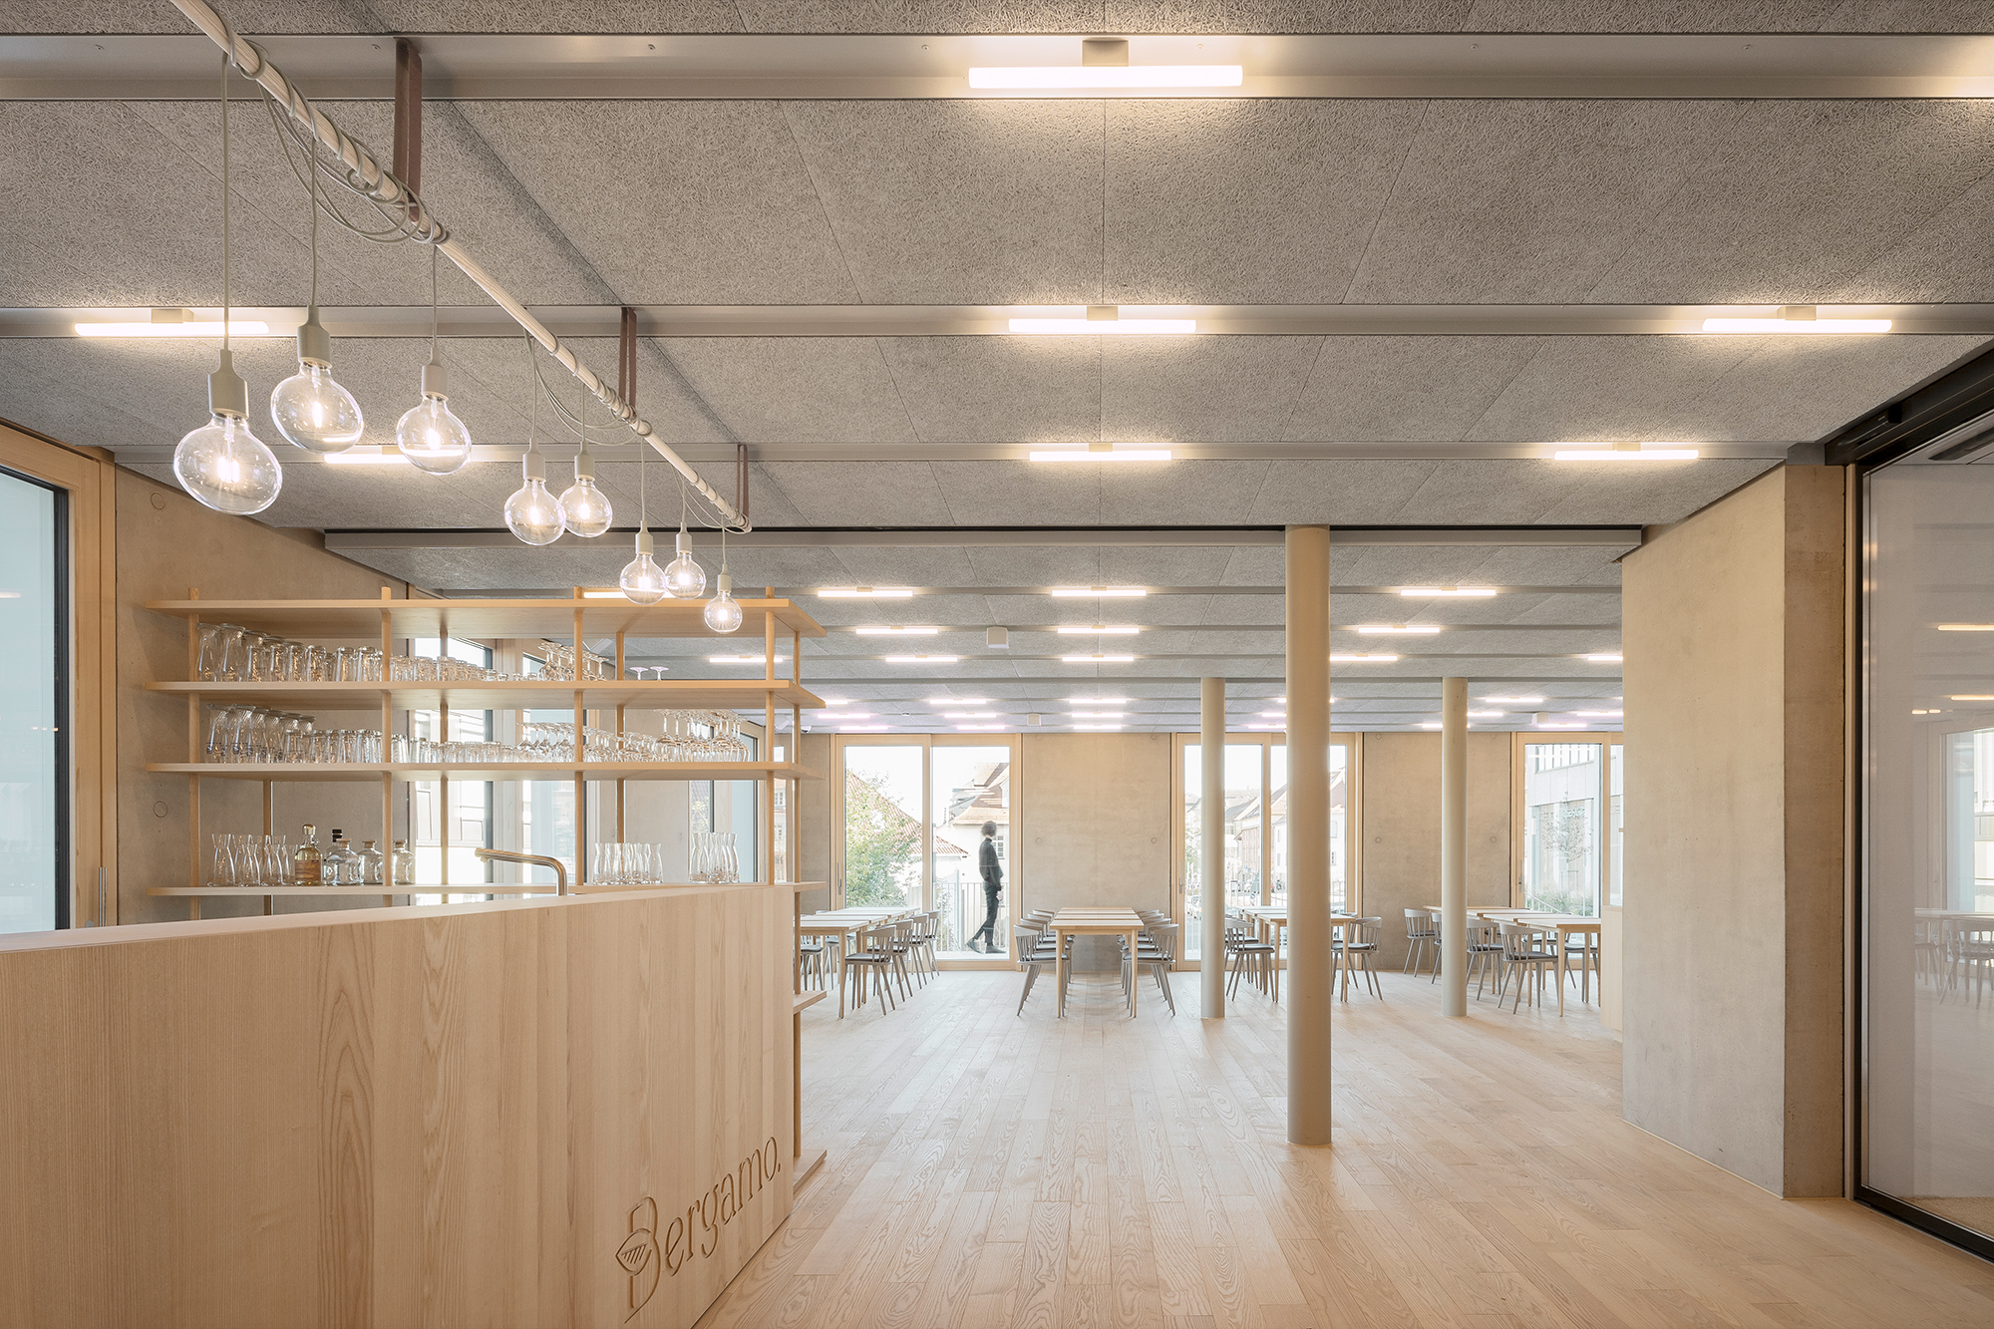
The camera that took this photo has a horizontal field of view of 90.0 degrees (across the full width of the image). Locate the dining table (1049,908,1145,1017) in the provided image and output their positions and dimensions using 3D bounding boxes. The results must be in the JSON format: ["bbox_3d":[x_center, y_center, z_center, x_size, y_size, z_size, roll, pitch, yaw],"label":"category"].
[{"bbox_3d":[0.957,2.779,9.520,0.760,0.740,3.050,-1,-11,5],"label":"dining table"}]

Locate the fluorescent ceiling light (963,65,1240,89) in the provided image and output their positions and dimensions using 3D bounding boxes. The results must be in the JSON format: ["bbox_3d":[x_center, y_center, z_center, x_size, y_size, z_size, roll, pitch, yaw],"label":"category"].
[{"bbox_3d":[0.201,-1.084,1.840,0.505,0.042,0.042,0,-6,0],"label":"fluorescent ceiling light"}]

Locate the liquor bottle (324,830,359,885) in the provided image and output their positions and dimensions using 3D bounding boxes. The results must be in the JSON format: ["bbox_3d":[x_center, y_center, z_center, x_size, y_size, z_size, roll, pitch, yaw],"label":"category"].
[{"bbox_3d":[-2.539,0.749,3.850,0.092,0.213,0.092,0,-11,2],"label":"liquor bottle"}]

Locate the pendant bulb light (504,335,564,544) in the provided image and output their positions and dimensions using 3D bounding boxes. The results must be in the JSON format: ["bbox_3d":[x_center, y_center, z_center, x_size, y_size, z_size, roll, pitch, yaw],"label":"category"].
[{"bbox_3d":[-1.019,-0.498,2.200,0.125,0.465,0.125,0,0,0],"label":"pendant bulb light"}]

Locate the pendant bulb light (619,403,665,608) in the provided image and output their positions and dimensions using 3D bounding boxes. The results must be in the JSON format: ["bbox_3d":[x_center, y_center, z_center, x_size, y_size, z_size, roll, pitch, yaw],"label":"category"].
[{"bbox_3d":[-0.983,-0.448,2.770,0.125,0.550,0.125,0,0,0],"label":"pendant bulb light"}]

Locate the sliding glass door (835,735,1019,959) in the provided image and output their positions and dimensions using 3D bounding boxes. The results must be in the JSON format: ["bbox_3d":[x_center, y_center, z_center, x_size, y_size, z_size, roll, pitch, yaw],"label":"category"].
[{"bbox_3d":[-0.814,2.147,11.450,2.130,2.630,0.130,0,0,0],"label":"sliding glass door"}]

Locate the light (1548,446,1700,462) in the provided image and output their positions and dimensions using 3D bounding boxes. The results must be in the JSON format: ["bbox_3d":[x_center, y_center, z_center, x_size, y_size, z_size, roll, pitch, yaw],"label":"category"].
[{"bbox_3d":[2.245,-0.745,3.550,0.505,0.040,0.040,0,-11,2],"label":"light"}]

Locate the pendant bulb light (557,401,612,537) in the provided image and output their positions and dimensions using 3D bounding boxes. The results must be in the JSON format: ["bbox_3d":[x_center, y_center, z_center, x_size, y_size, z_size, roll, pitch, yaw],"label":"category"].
[{"bbox_3d":[-1.023,-0.487,2.480,0.122,0.335,0.122,0,-6,0],"label":"pendant bulb light"}]

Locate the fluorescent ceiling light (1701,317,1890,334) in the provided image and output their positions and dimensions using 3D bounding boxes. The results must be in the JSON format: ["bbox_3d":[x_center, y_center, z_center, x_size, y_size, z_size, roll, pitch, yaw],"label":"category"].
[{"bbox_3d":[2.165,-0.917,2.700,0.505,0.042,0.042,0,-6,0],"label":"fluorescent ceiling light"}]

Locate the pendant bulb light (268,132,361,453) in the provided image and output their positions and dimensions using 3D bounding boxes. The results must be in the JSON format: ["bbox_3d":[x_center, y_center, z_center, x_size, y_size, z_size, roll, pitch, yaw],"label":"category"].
[{"bbox_3d":[-1.146,-0.628,1.680,0.122,0.540,0.122,0,-6,0],"label":"pendant bulb light"}]

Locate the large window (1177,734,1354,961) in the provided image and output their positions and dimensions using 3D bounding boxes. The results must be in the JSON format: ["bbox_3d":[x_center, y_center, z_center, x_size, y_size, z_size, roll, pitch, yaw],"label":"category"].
[{"bbox_3d":[3.190,2.195,11.800,2.160,2.760,0.150,0,-6,0],"label":"large window"}]

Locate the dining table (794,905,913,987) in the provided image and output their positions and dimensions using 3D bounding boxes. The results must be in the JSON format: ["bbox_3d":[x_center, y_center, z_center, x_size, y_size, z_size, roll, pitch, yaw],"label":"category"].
[{"bbox_3d":[-1.393,2.805,9.650,0.760,0.740,3.000,-1,-11,5],"label":"dining table"}]

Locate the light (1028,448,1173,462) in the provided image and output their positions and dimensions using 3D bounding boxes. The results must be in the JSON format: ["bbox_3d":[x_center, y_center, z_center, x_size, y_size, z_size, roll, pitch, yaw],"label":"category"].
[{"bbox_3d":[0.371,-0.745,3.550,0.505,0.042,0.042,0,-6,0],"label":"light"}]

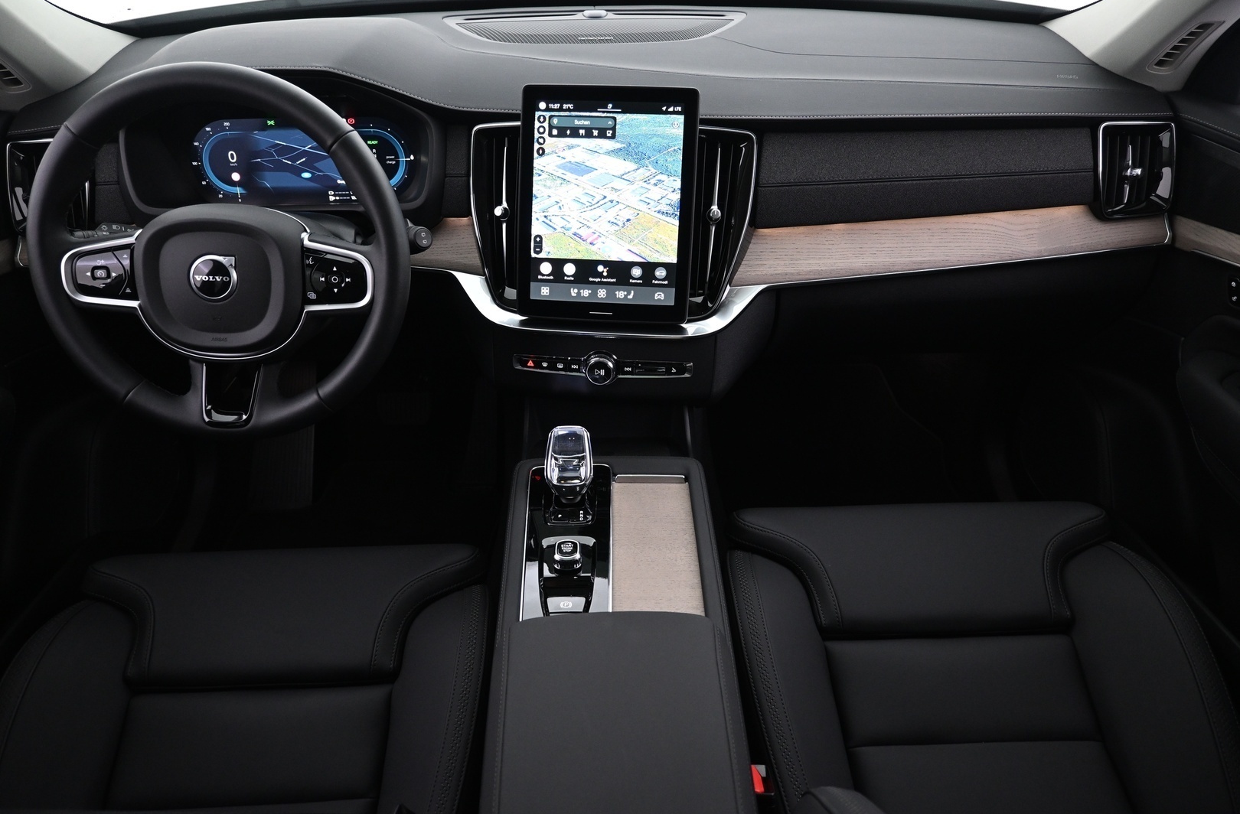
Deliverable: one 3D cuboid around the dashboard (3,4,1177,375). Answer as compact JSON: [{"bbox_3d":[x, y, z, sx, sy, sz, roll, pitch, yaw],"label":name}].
[{"bbox_3d":[-0.030,-0.331,1.167,1.430,0.365,0.555,-1,33,-1],"label":"dashboard"}]

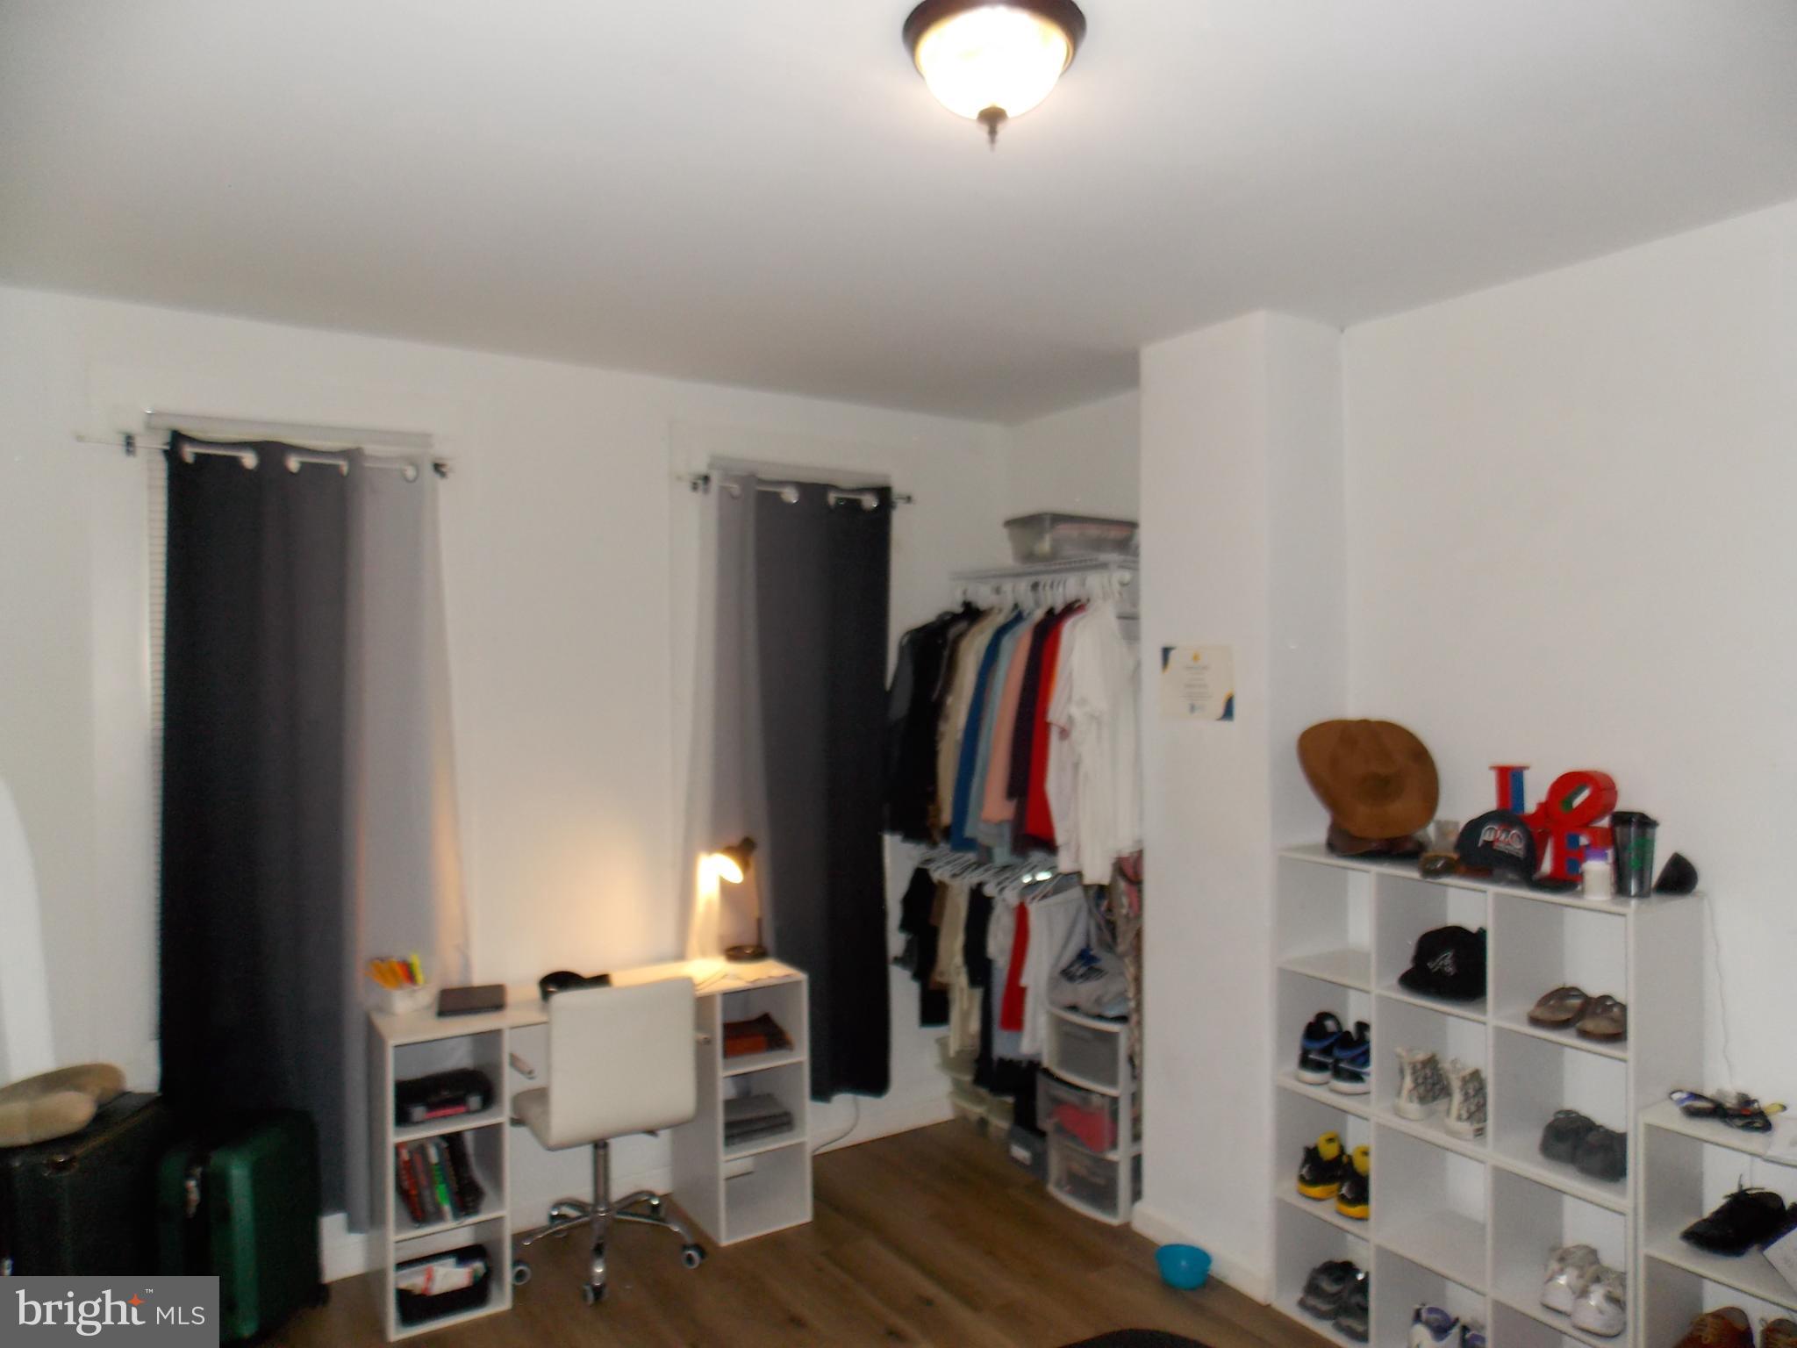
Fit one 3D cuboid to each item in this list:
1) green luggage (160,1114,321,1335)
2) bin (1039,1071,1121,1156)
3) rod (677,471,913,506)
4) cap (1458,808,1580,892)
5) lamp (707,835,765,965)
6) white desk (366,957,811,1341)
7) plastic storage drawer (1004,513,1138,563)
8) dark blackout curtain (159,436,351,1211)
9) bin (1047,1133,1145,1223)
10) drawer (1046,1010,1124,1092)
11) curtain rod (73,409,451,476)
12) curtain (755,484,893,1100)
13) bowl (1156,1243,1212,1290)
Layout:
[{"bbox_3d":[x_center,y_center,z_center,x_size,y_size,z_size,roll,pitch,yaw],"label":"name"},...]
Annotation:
[{"bbox_3d":[-1.635,1.401,3.002,0.245,0.530,0.285,0,0,8],"label":"green luggage"},{"bbox_3d":[0.662,1.362,3.768,0.325,0.180,0.315,0,0,-32],"label":"bin"},{"bbox_3d":[-0.334,-0.636,4.127,0.900,0.060,0.100,-1,1,-33],"label":"rod"},{"bbox_3d":[1.429,0.410,2.784,0.175,0.152,0.260,-1,1,-30],"label":"cap"},{"bbox_3d":[-0.518,0.734,3.897,0.200,0.400,0.140,-1,1,-38],"label":"lamp"},{"bbox_3d":[-0.863,1.282,3.444,1.188,0.757,0.358,0,0,-32],"label":"white desk"},{"bbox_3d":[0.566,-0.421,3.939,0.380,0.155,0.240,0,0,-32],"label":"plastic storage drawer"},{"bbox_3d":[-1.719,0.432,3.223,0.460,2.140,0.100,-1,1,-33],"label":"dark blackout curtain"},{"bbox_3d":[0.715,1.591,3.892,0.360,0.200,0.320,-1,1,-34],"label":"bin"},{"bbox_3d":[0.702,1.163,3.792,0.330,0.192,0.335,0,0,-32],"label":"drawer"},{"bbox_3d":[-1.699,-0.590,3.255,0.900,0.060,0.100,-1,1,-33],"label":"curtain rod"},{"bbox_3d":[-0.251,0.419,4.161,0.540,2.140,0.100,-1,1,-33],"label":"curtain"},{"bbox_3d":[0.778,1.615,3.251,0.154,0.080,0.154,0,0,0],"label":"bowl"}]

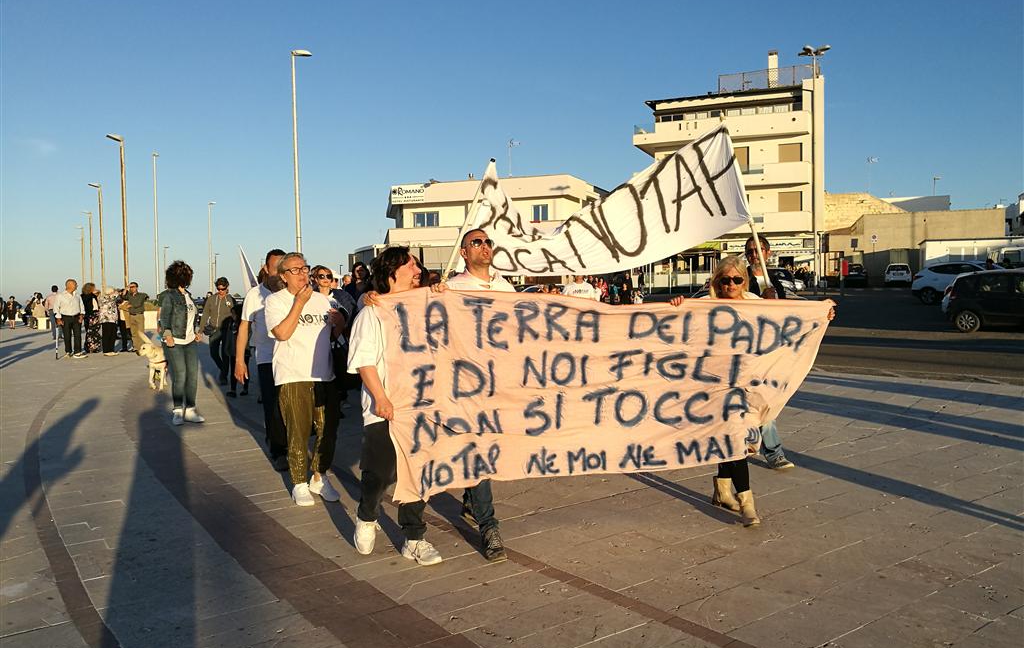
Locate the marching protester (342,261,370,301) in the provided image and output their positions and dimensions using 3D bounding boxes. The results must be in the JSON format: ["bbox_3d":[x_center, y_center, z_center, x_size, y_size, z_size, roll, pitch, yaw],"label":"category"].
[{"bbox_3d":[-1.738,0.157,9.100,0.500,1.690,0.330,-2,2,-14],"label":"marching protester"}]

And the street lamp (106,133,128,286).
[{"bbox_3d":[-17.723,-4.086,36.028,0.720,8.900,0.280,-2,2,-30],"label":"street lamp"}]

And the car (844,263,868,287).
[{"bbox_3d":[22.345,-3.188,52.291,1.700,1.480,3.950,0,2,21],"label":"car"}]

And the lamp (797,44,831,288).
[{"bbox_3d":[15.296,-7.728,40.221,1.650,12.400,1.650,-3,3,-37],"label":"lamp"}]

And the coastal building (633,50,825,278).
[{"bbox_3d":[15.691,-10.033,57.255,12.200,15.700,12.500,0,2,19],"label":"coastal building"}]

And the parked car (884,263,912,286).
[{"bbox_3d":[25.050,-3.063,51.800,1.690,1.500,3.950,0,2,25],"label":"parked car"}]

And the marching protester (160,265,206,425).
[{"bbox_3d":[-3.522,0.210,8.470,0.340,1.700,0.460,0,2,32],"label":"marching protester"}]

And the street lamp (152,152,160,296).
[{"bbox_3d":[-20.426,-4.962,46.423,0.280,9.800,0.720,-1,2,7],"label":"street lamp"}]

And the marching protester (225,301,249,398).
[{"bbox_3d":[-3.779,0.339,10.976,0.400,1.320,0.350,-1,2,-12],"label":"marching protester"}]

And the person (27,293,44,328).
[{"bbox_3d":[-18.158,-0.451,30.500,0.750,1.330,0.550,-2,3,-30],"label":"person"}]

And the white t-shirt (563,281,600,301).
[{"bbox_3d":[1.138,-0.342,13.012,0.600,0.700,0.280,-1,2,3],"label":"white t-shirt"}]

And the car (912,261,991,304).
[{"bbox_3d":[17.850,-1.590,30.700,1.830,1.650,4.400,-3,3,-35],"label":"car"}]

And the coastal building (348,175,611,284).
[{"bbox_3d":[-2.400,-6.705,64.400,17.800,8.200,14.000,0,2,19],"label":"coastal building"}]

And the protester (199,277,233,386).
[{"bbox_3d":[-4.751,0.115,12.770,0.520,1.710,0.420,-2,2,-18],"label":"protester"}]

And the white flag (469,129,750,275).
[{"bbox_3d":[0.750,-0.882,5.400,2.330,1.100,0.400,-2,3,-29],"label":"white flag"}]

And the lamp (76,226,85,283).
[{"bbox_3d":[-42.634,-5.226,78.800,0.900,8.400,0.300,-2,3,-30],"label":"lamp"}]

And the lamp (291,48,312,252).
[{"bbox_3d":[-6.023,-3.748,23.600,0.700,8.500,0.280,-2,3,-28],"label":"lamp"}]

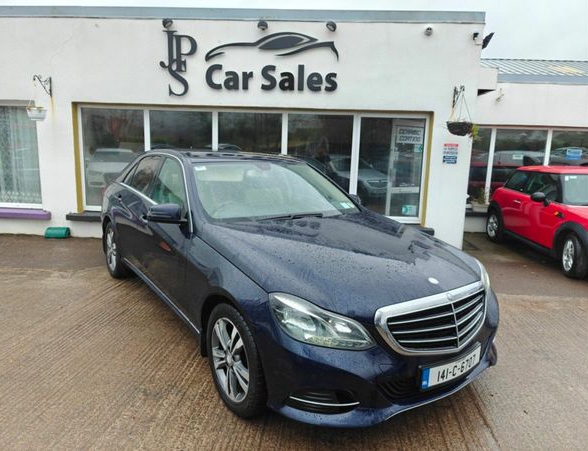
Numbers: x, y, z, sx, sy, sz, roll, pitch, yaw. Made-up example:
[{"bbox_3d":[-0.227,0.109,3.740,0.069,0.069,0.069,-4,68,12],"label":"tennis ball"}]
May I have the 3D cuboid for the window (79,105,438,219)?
[{"bbox_3d":[-0.720,-0.985,6.820,5.639,1.757,0.100,2,10,3],"label":"window"}]

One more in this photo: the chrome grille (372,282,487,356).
[{"bbox_3d":[0.812,0.503,2.230,0.870,0.290,0.180,-5,12,-35],"label":"chrome grille"}]

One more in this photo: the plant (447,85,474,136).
[{"bbox_3d":[2.409,-1.664,6.024,0.390,0.730,0.380,2,10,3],"label":"plant"}]

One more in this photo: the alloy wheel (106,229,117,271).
[{"bbox_3d":[-1.980,0.266,4.715,0.200,0.470,0.470,-5,12,-35],"label":"alloy wheel"}]

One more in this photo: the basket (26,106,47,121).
[{"bbox_3d":[-3.926,-1.708,6.348,0.280,0.200,0.270,2,10,3],"label":"basket"}]

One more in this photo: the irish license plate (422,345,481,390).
[{"bbox_3d":[0.846,0.740,2.211,0.520,0.115,0.020,-5,12,-35],"label":"irish license plate"}]

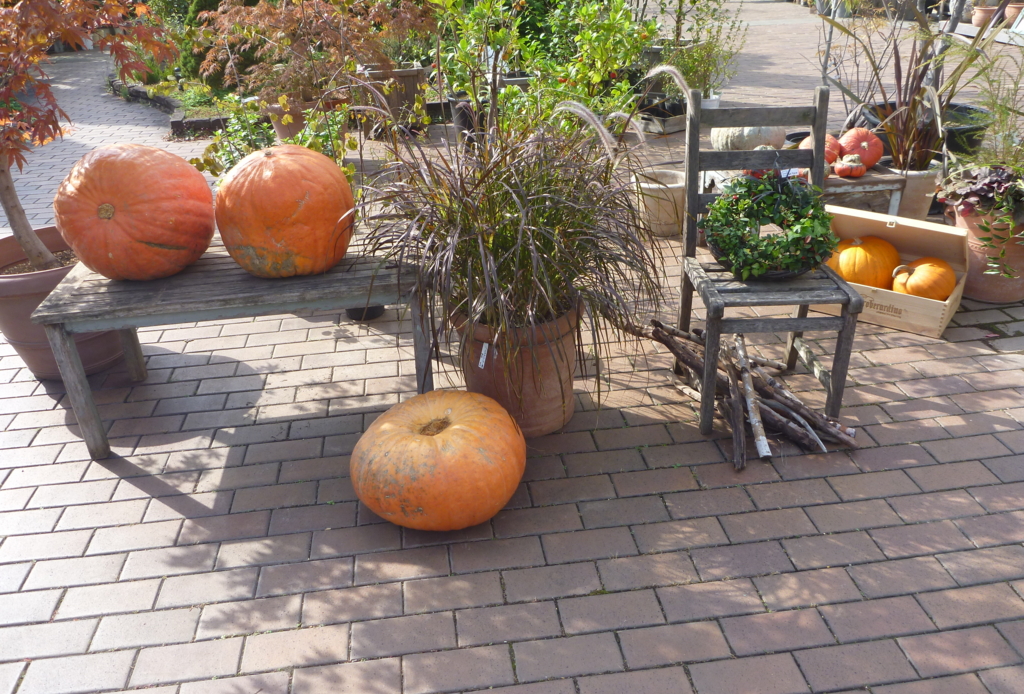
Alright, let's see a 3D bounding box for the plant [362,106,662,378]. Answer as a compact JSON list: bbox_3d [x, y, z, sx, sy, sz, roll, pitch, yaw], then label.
[{"bbox_3d":[0.008,-0.308,2.546,0.920,0.790,0.860,-5,27,-6],"label":"plant"}]

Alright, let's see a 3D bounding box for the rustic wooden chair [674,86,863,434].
[{"bbox_3d":[0.807,-0.277,2.646,0.470,0.970,0.470,-3,27,-3],"label":"rustic wooden chair"}]

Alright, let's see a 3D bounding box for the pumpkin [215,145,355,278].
[{"bbox_3d":[-0.686,-0.410,2.518,0.410,0.395,0.410,-5,27,-6],"label":"pumpkin"}]

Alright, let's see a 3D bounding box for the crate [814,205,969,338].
[{"bbox_3d":[1.521,-0.342,3.341,0.520,0.400,0.350,17,33,32],"label":"crate"}]

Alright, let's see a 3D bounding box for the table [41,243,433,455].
[{"bbox_3d":[-0.847,-0.049,2.822,1.150,0.515,0.580,-5,27,-6],"label":"table"}]

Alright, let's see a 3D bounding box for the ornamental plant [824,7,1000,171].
[{"bbox_3d":[2.059,-1.259,4.097,0.860,0.780,0.750,-5,27,-6],"label":"ornamental plant"}]

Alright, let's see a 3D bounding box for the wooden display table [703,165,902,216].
[{"bbox_3d":[1.427,-0.740,4.240,0.980,0.290,0.360,-5,27,-5],"label":"wooden display table"}]

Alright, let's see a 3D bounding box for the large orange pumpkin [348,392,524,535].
[{"bbox_3d":[-0.201,0.306,2.288,0.480,0.330,0.475,-5,27,-6],"label":"large orange pumpkin"}]

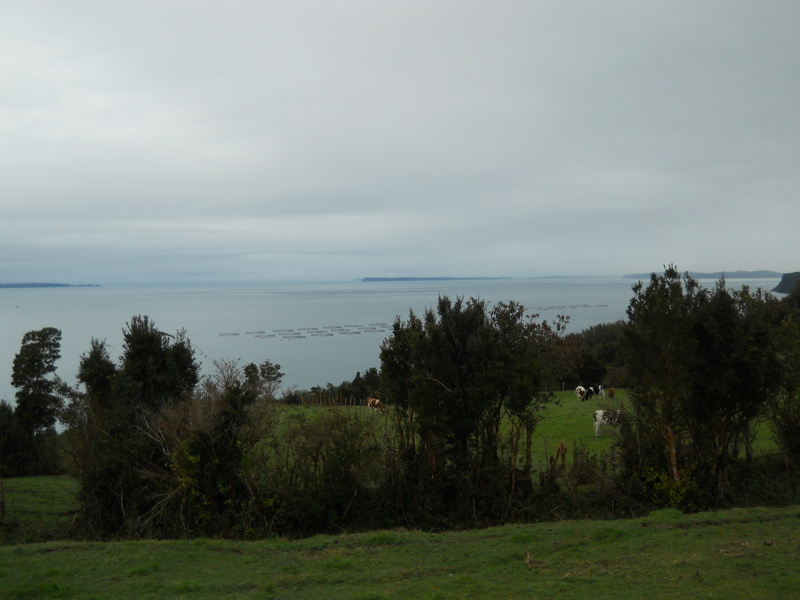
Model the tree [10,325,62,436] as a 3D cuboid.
[{"bbox_3d":[-19.952,4.754,47.000,2.800,6.500,2.700,-1,1,-23],"label":"tree"}]

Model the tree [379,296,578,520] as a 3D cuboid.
[{"bbox_3d":[2.249,3.023,24.500,5.300,6.100,4.500,-1,1,0],"label":"tree"}]

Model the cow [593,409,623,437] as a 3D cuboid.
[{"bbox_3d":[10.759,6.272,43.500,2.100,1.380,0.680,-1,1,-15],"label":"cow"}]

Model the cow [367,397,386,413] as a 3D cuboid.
[{"bbox_3d":[-1.947,9.173,74.000,1.950,1.360,0.660,0,2,34],"label":"cow"}]

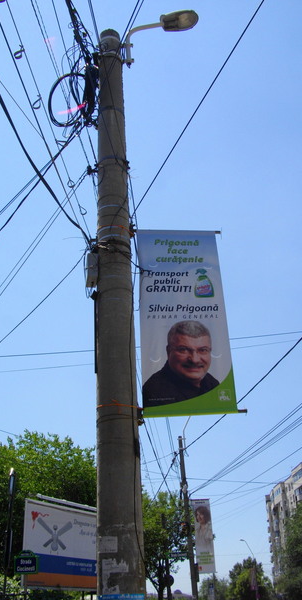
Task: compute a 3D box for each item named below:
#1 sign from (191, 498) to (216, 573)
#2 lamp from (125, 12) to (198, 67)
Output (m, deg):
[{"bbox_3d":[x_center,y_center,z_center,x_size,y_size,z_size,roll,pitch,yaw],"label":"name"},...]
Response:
[{"bbox_3d":[1.919,8.577,20.234,0.700,2.500,0.050,-1,-31,-4],"label":"sign"},{"bbox_3d":[0.158,-3.472,7.407,1.046,1.106,0.280,-2,-31,-2],"label":"lamp"}]

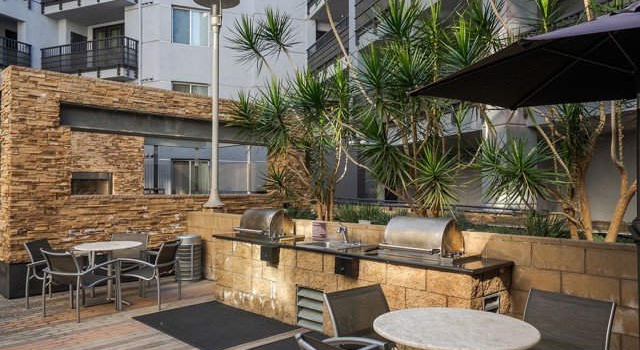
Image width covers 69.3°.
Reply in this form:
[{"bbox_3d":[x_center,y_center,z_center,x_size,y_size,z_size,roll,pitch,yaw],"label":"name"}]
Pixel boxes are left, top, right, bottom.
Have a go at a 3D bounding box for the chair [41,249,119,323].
[{"bbox_3d":[-2.839,1.242,5.466,0.618,0.804,0.641,-1,-2,25],"label":"chair"}]

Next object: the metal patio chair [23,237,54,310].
[{"bbox_3d":[-3.383,1.258,6.011,0.641,0.804,0.618,0,-2,-3],"label":"metal patio chair"}]

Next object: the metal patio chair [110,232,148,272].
[{"bbox_3d":[-2.799,1.275,6.645,0.618,0.804,0.641,0,-2,-7],"label":"metal patio chair"}]

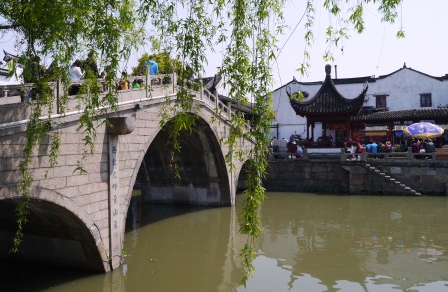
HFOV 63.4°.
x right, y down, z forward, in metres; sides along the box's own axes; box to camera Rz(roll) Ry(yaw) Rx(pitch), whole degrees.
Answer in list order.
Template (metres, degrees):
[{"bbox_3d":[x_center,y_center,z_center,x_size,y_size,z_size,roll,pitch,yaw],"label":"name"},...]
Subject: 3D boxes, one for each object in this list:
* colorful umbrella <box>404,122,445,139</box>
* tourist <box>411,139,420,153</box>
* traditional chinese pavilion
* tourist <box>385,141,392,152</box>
[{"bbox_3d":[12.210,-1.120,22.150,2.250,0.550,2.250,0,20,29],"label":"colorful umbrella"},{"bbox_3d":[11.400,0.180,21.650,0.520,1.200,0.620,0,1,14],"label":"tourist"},{"bbox_3d":[6.960,-2.350,24.200,4.750,6.000,4.700,0,1,15],"label":"traditional chinese pavilion"},{"bbox_3d":[9.900,0.250,21.900,0.460,1.050,0.600,0,1,12],"label":"tourist"}]

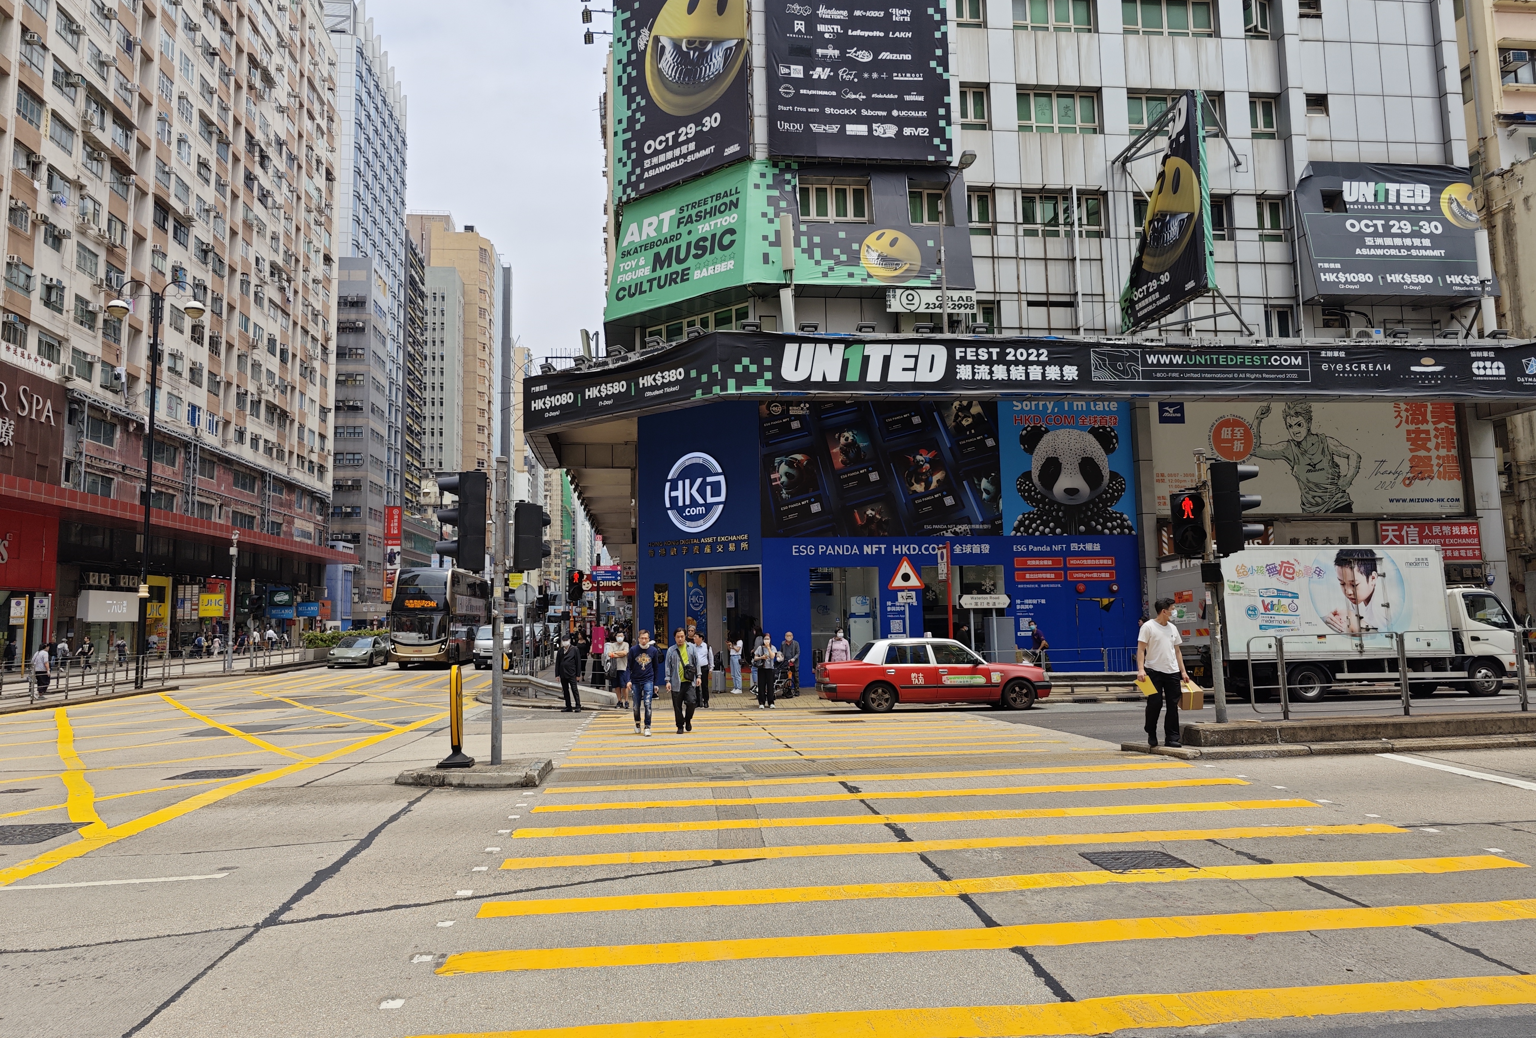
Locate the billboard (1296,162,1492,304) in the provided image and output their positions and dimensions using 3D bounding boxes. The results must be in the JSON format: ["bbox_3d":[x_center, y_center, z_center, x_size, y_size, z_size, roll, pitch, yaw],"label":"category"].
[{"bbox_3d":[17.761,-8.177,28.858,5.410,4.120,0.720,0,-6,-6],"label":"billboard"}]

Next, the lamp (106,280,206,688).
[{"bbox_3d":[-20.224,-1.265,33.336,3.050,13.428,0.700,0,-6,-6],"label":"lamp"}]

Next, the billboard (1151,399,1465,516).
[{"bbox_3d":[15.951,-1.888,30.018,9.682,3.535,0.250,0,-6,-7],"label":"billboard"}]

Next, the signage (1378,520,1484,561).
[{"bbox_3d":[19.370,0.691,29.836,3.258,1.196,0.220,0,-6,-7],"label":"signage"}]

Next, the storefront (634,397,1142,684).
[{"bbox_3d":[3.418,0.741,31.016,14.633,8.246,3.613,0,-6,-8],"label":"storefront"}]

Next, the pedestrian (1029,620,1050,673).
[{"bbox_3d":[6.637,3.298,24.777,0.520,1.625,0.460,0,-6,-10],"label":"pedestrian"}]

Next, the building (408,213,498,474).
[{"bbox_3d":[-61.468,-16.832,192.892,16.500,79.000,21.000,0,-6,-6],"label":"building"}]

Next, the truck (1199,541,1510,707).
[{"bbox_3d":[12.324,2.219,21.852,6.560,3.100,2.150,0,-6,-6],"label":"truck"}]

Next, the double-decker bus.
[{"bbox_3d":[-15.816,5.002,50.152,2.550,4.400,12.000,0,-6,-7],"label":"double-decker bus"}]

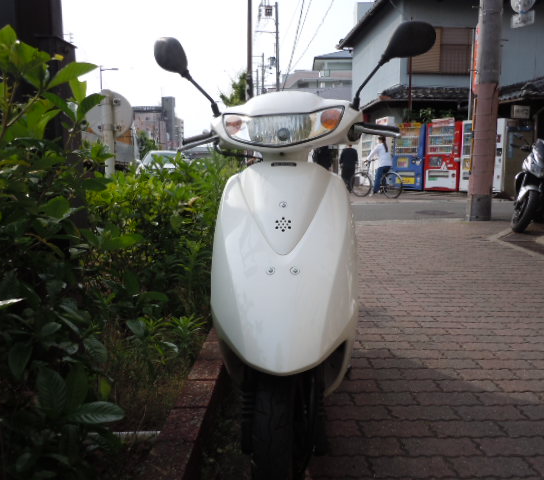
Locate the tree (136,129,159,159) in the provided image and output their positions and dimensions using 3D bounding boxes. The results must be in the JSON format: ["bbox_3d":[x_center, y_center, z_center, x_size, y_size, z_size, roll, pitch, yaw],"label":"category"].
[{"bbox_3d":[-9.138,-6.427,38.021,2.300,3.400,2.200,0,8,0],"label":"tree"}]

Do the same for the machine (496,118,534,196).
[{"bbox_3d":[6.189,-2.136,13.142,0.900,1.850,0.700,5,10,33],"label":"machine"}]

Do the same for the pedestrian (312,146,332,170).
[{"bbox_3d":[1.313,-2.004,13.593,0.500,1.620,0.360,-1,8,-5],"label":"pedestrian"}]

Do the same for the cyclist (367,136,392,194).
[{"bbox_3d":[2.681,-1.831,12.853,0.680,1.480,0.500,8,12,43],"label":"cyclist"}]

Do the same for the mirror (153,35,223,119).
[{"bbox_3d":[-0.240,-0.464,1.470,0.175,0.215,0.100,0,8,0],"label":"mirror"}]

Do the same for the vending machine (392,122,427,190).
[{"bbox_3d":[3.977,-2.318,14.583,0.850,1.830,0.700,5,10,33],"label":"vending machine"}]

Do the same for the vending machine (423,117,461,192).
[{"bbox_3d":[4.846,-2.335,14.325,0.930,1.930,0.720,5,10,33],"label":"vending machine"}]

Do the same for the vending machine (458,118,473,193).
[{"bbox_3d":[5.559,-2.190,13.595,0.950,1.830,0.700,5,10,33],"label":"vending machine"}]

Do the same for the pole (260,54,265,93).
[{"bbox_3d":[-0.842,-12.645,51.873,0.300,11.600,0.300,0,8,0],"label":"pole"}]

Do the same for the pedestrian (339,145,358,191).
[{"bbox_3d":[2.126,-2.089,14.283,0.500,1.580,0.340,-1,8,-3],"label":"pedestrian"}]

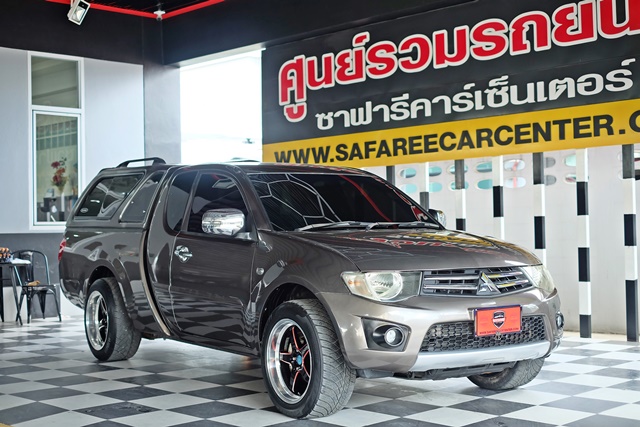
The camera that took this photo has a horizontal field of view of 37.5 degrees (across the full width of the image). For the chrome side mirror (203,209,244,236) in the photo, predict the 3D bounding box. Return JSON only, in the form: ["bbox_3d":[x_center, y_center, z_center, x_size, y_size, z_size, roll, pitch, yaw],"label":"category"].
[{"bbox_3d":[-0.636,0.058,6.141,0.250,0.175,0.130,0,-1,-34],"label":"chrome side mirror"}]

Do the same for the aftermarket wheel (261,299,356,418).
[{"bbox_3d":[-0.077,0.847,5.520,0.262,0.690,0.690,0,-1,-34],"label":"aftermarket wheel"}]

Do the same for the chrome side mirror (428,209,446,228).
[{"bbox_3d":[0.850,0.051,7.151,0.250,0.175,0.130,0,-1,-34],"label":"chrome side mirror"}]

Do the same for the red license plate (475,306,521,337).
[{"bbox_3d":[1.015,0.608,5.330,0.365,0.165,0.022,0,-1,-34],"label":"red license plate"}]

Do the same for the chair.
[{"bbox_3d":[-3.444,0.882,11.470,0.450,0.850,0.480,0,-1,-38],"label":"chair"}]

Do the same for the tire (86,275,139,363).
[{"bbox_3d":[-1.756,0.898,7.954,0.265,0.690,0.690,0,-1,-34],"label":"tire"}]

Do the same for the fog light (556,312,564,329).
[{"bbox_3d":[1.470,0.663,5.812,0.100,0.100,0.060,0,-1,-34],"label":"fog light"}]

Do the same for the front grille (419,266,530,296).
[{"bbox_3d":[0.933,0.401,5.434,0.880,0.170,0.140,0,-1,-34],"label":"front grille"}]

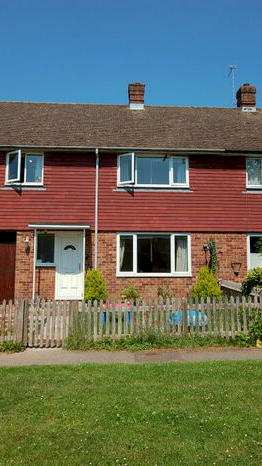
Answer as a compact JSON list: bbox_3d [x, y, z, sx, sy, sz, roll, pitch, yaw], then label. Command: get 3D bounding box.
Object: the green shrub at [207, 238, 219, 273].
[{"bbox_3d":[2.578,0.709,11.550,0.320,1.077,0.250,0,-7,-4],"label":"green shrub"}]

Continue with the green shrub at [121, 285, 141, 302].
[{"bbox_3d":[0.012,1.761,10.597,0.570,0.580,0.550,0,-7,-4],"label":"green shrub"}]

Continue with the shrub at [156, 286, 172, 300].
[{"bbox_3d":[0.965,1.860,10.852,0.461,0.571,0.420,0,-7,-4],"label":"shrub"}]

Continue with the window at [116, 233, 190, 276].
[{"bbox_3d":[0.732,0.691,11.595,2.358,1.371,0.120,0,-7,-4],"label":"window"}]

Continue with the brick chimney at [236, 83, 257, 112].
[{"bbox_3d":[4.828,-5.497,15.463,0.620,1.280,0.640,0,-7,-4],"label":"brick chimney"}]

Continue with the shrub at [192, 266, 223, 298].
[{"bbox_3d":[2.257,1.573,10.823,0.930,1.176,0.850,0,-7,-4],"label":"shrub"}]

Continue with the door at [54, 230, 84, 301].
[{"bbox_3d":[-1.850,0.985,11.197,0.860,2.070,0.100,0,-7,-4],"label":"door"}]

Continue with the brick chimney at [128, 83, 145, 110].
[{"bbox_3d":[0.265,-5.482,15.282,0.630,1.120,0.600,0,-7,-4],"label":"brick chimney"}]

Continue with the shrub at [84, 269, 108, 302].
[{"bbox_3d":[-1.019,1.530,10.599,0.690,1.030,0.680,0,-7,-4],"label":"shrub"}]

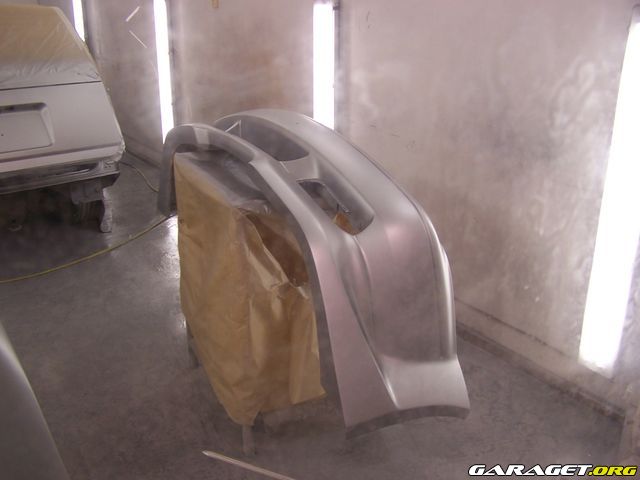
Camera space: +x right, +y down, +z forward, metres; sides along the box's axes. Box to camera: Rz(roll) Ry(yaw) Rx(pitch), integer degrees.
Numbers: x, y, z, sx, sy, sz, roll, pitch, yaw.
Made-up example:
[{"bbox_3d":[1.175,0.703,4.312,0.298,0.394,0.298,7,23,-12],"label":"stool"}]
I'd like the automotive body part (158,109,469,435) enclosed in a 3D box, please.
[{"bbox_3d":[-0.117,-0.110,2.385,0.440,0.625,1.751,-6,22,-26],"label":"automotive body part"}]

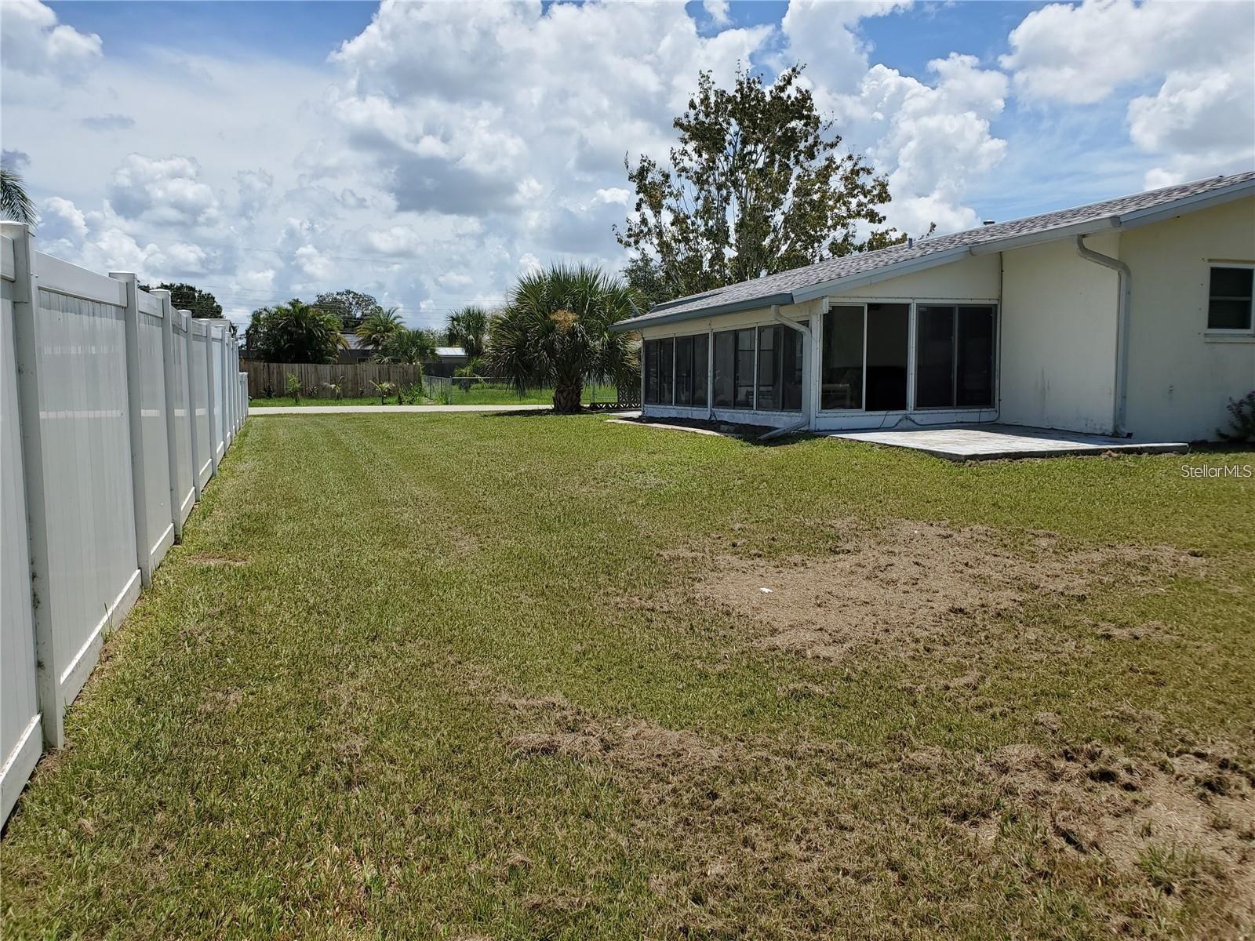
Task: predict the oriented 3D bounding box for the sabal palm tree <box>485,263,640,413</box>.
[{"bbox_3d":[-1.503,-3.129,22.408,3.780,3.460,3.780,0,5,0],"label":"sabal palm tree"}]

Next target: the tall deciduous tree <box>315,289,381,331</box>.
[{"bbox_3d":[-24.826,-11.288,83.309,6.410,9.280,6.410,0,5,0],"label":"tall deciduous tree"}]

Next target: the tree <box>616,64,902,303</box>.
[{"bbox_3d":[4.153,-7.229,29.469,9.010,10.520,9.010,0,5,0],"label":"tree"}]

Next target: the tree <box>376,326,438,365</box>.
[{"bbox_3d":[-12.012,-5.920,51.671,3.440,3.980,3.440,0,5,0],"label":"tree"}]

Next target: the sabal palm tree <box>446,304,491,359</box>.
[{"bbox_3d":[-9.672,-7.247,57.576,2.990,5.620,2.990,0,5,0],"label":"sabal palm tree"}]

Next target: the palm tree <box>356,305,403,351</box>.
[{"bbox_3d":[-14.425,-6.836,54.599,3.120,5.300,3.120,0,5,0],"label":"palm tree"}]

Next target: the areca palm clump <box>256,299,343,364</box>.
[{"bbox_3d":[-18.436,-6.776,52.594,5.200,5.580,5.200,0,5,0],"label":"areca palm clump"}]

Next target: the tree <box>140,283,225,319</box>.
[{"bbox_3d":[-33.064,-9.537,69.406,6.710,8.600,6.710,0,5,0],"label":"tree"}]

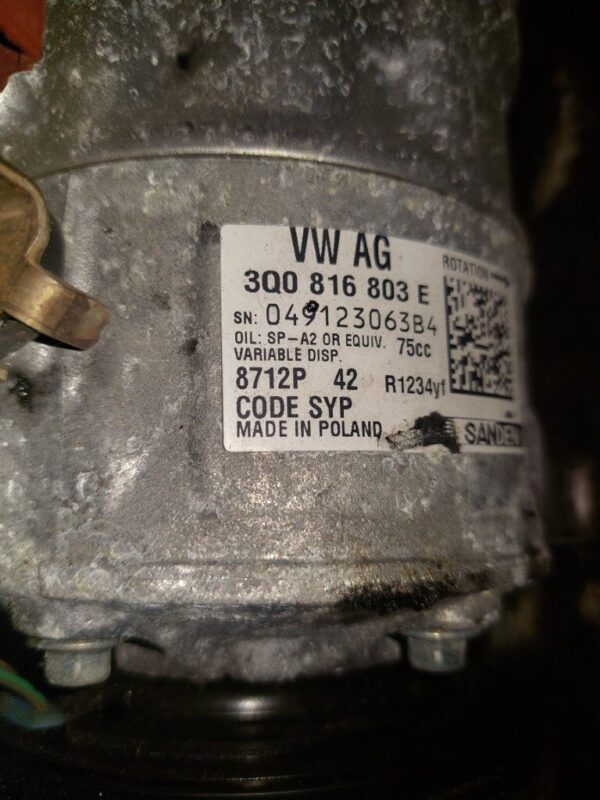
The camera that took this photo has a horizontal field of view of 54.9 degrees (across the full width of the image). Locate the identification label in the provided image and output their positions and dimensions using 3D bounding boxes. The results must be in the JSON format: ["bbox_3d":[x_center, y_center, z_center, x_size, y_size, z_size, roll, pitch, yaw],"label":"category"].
[{"bbox_3d":[0.014,-0.007,0.080,0.051,0.030,0.006,4,-10,-27],"label":"identification label"}]

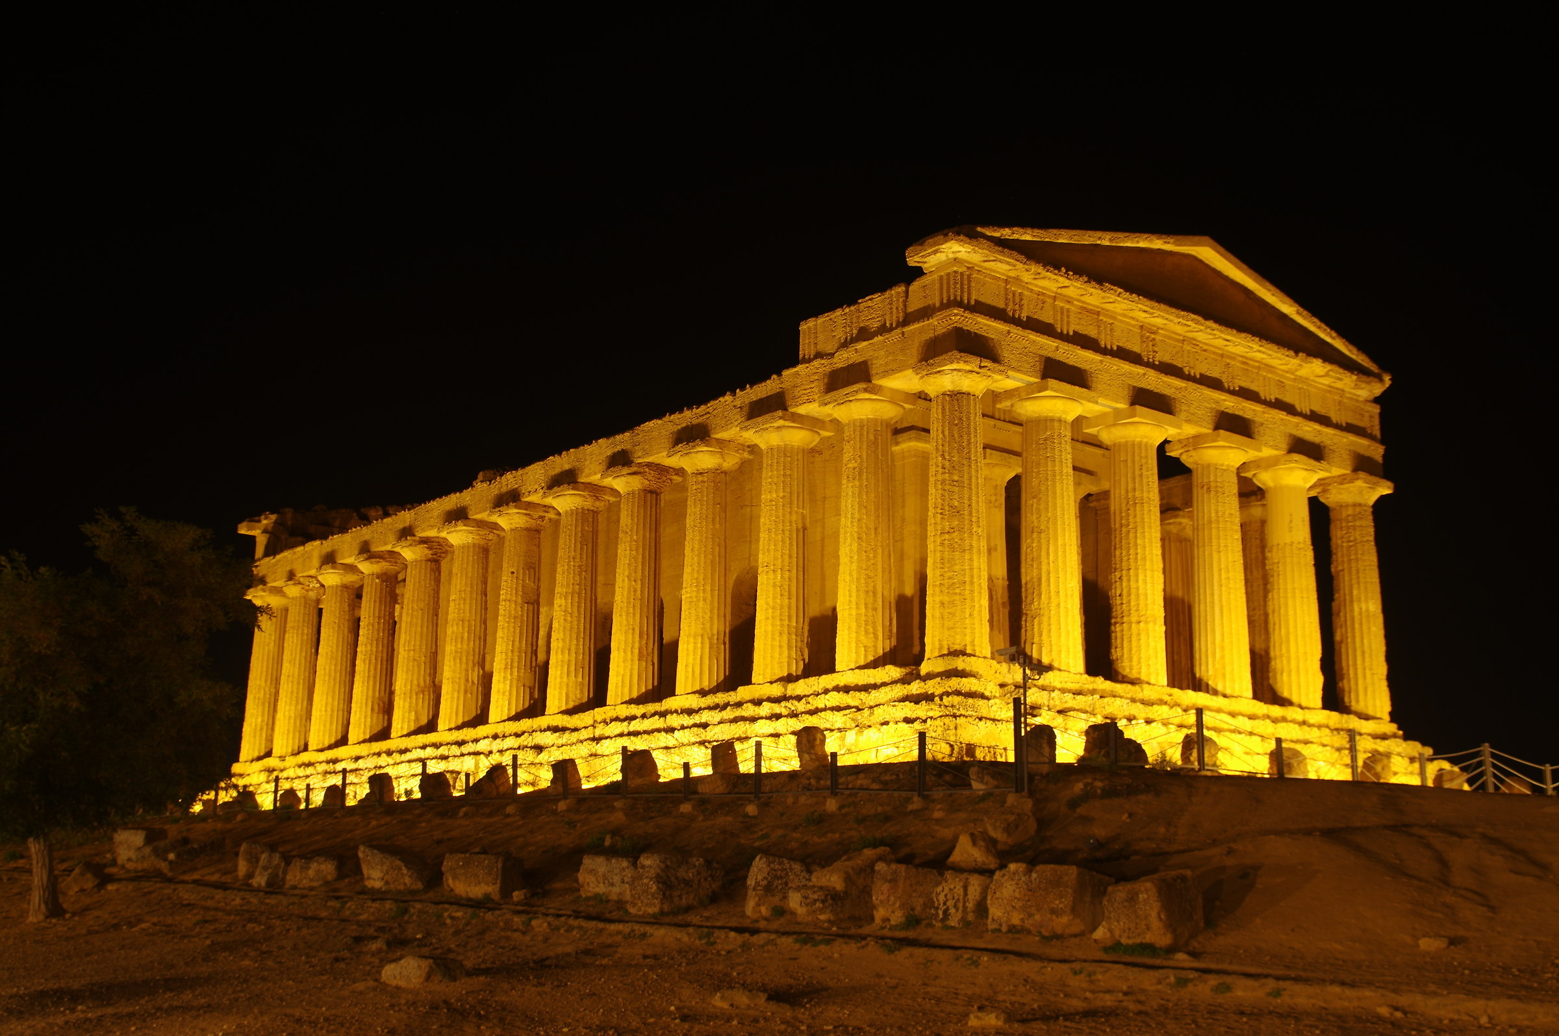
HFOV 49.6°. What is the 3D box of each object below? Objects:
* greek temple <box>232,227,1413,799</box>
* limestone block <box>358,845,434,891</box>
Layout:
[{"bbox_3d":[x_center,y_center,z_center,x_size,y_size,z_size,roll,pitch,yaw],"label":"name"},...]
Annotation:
[{"bbox_3d":[-1.986,2.912,56.441,19.305,13.700,41.758,12,-17,-38],"label":"greek temple"},{"bbox_3d":[-6.725,6.154,29.600,1.143,0.780,0.629,-2,-14,12],"label":"limestone block"}]

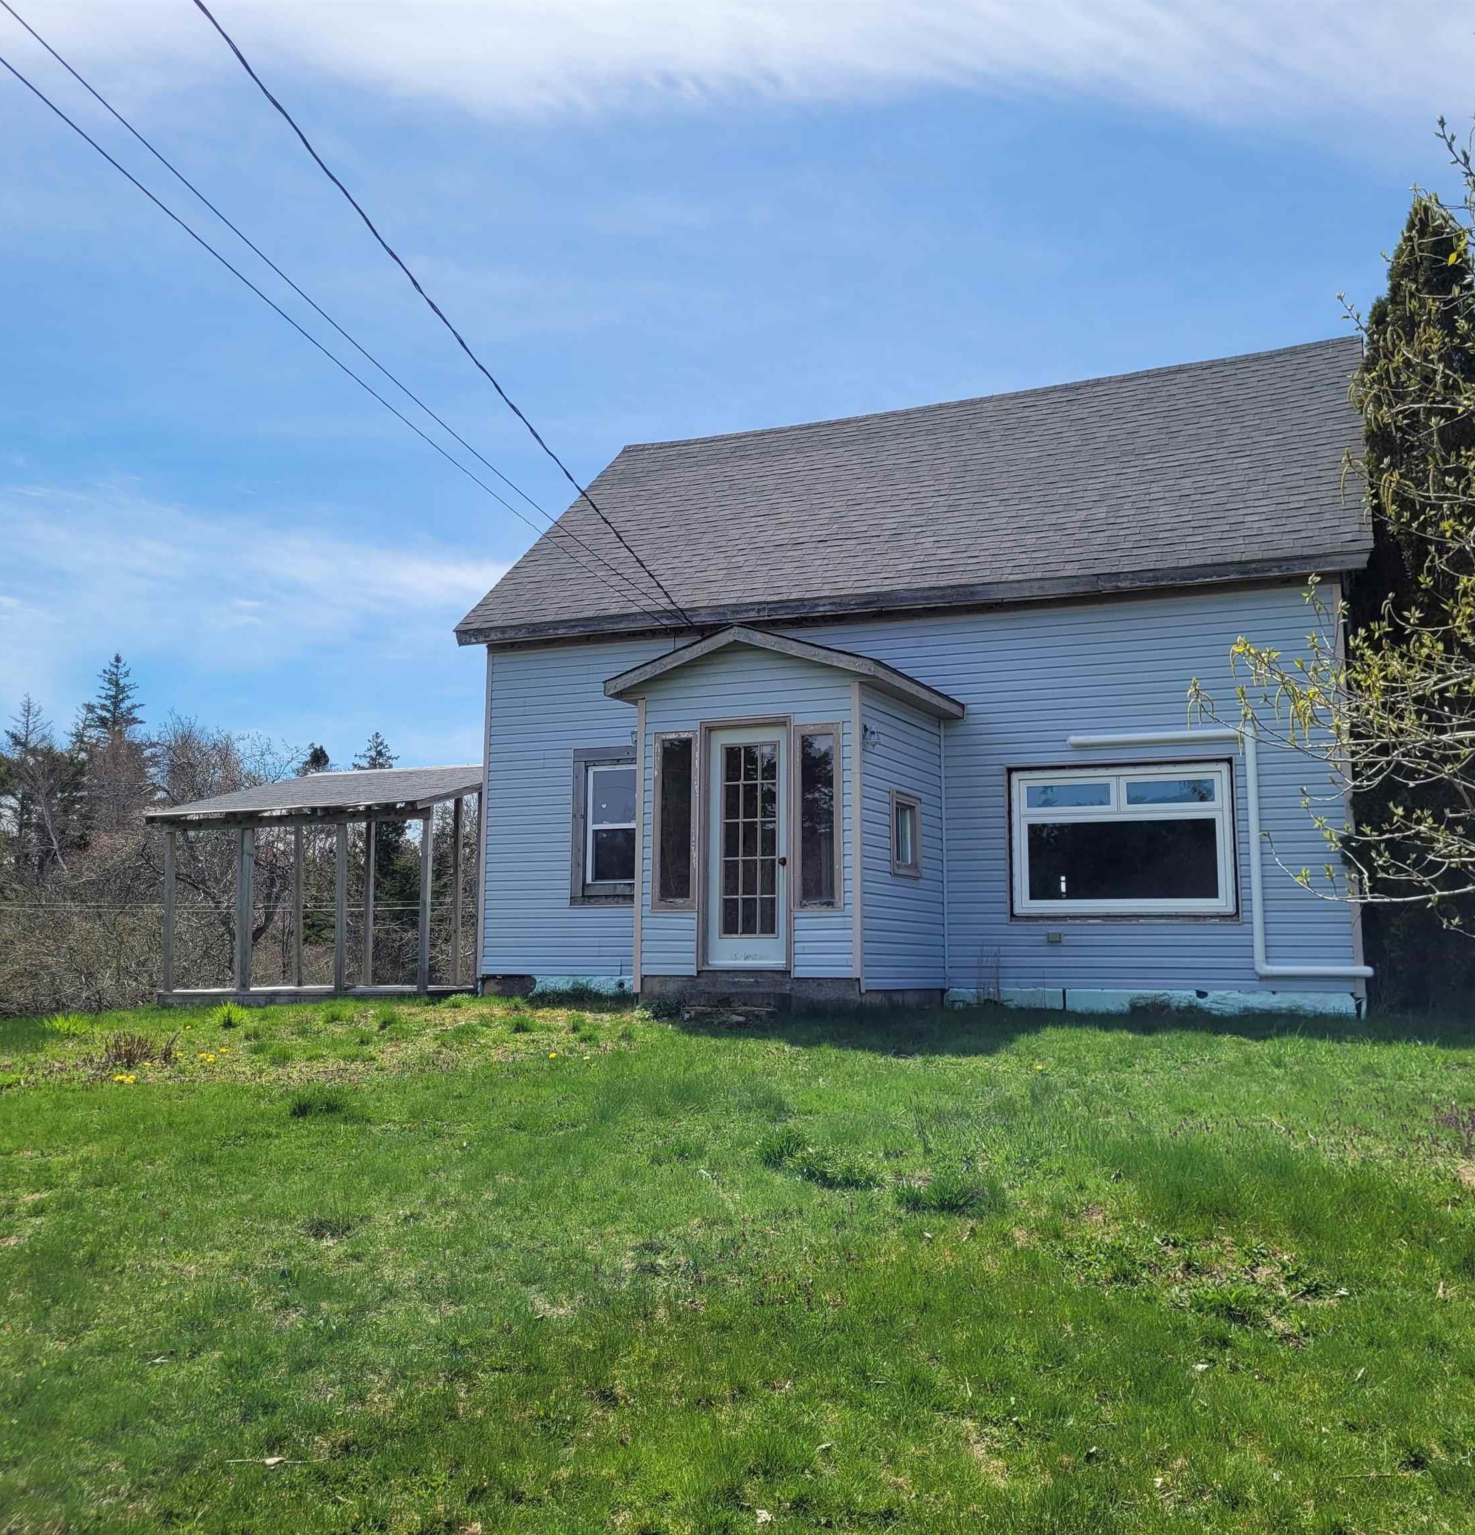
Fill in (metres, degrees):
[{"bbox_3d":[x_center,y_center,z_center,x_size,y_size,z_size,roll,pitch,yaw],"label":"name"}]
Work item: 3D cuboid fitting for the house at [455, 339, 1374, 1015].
[{"bbox_3d":[2.272,-1.067,17.650,9.504,7.427,9.964,-3,-8,24],"label":"house"}]

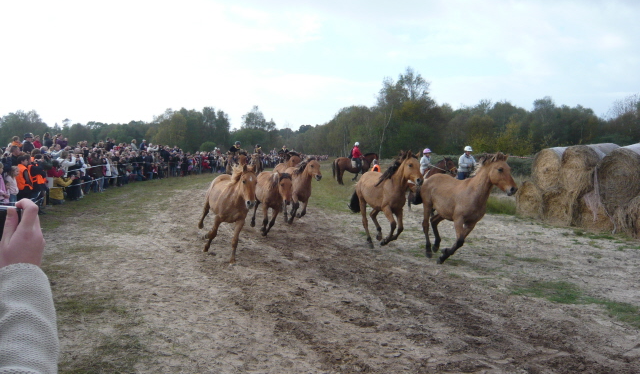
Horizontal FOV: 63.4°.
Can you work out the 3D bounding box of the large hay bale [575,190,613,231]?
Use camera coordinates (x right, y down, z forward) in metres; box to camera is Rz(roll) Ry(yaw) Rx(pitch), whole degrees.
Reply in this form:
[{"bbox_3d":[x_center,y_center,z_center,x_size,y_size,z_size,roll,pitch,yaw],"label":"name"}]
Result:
[{"bbox_3d":[6.895,0.522,12.032,1.200,1.100,1.200,-1,4,-13],"label":"large hay bale"}]

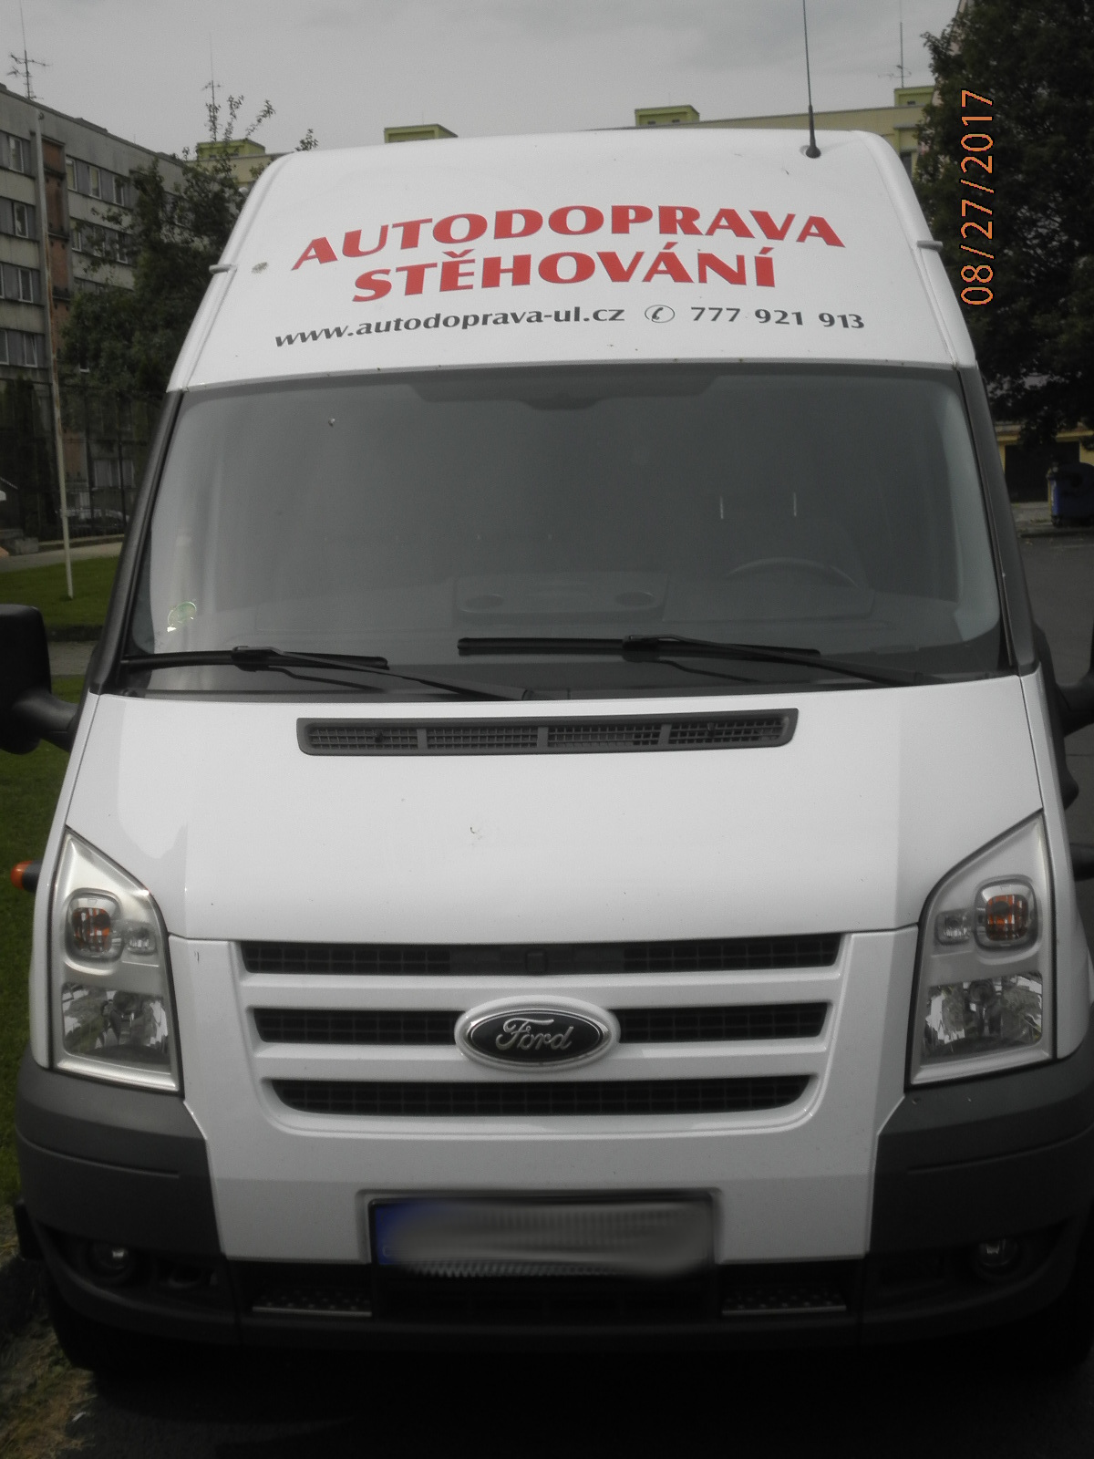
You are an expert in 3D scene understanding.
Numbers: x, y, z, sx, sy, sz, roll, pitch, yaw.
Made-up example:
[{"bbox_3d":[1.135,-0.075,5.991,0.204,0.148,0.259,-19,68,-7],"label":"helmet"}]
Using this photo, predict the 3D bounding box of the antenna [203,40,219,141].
[{"bbox_3d":[-24.253,-46.274,165.000,1.100,7.300,0.800,-1,7,4],"label":"antenna"}]

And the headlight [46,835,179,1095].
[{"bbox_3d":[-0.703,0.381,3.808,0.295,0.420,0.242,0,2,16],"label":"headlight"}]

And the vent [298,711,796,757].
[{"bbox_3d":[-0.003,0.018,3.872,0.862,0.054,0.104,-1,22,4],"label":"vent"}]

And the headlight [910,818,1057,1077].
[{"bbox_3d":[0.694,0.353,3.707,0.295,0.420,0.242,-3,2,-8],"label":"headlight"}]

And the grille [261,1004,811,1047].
[{"bbox_3d":[-0.015,0.465,3.586,0.904,0.054,0.093,-1,1,4],"label":"grille"}]

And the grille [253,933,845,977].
[{"bbox_3d":[-0.014,0.360,3.622,0.959,0.052,0.100,-1,1,4],"label":"grille"}]

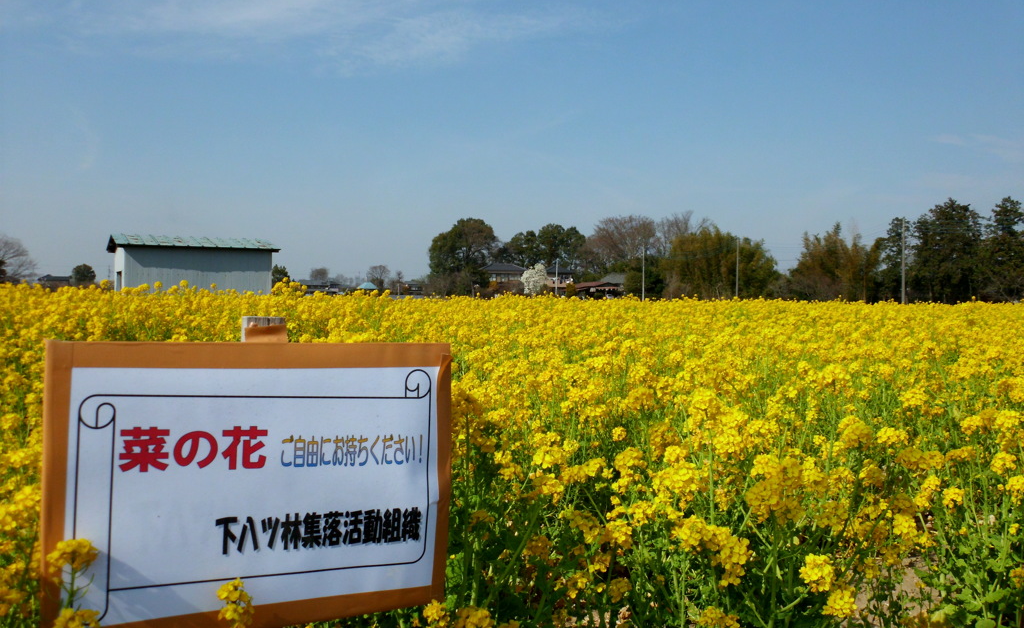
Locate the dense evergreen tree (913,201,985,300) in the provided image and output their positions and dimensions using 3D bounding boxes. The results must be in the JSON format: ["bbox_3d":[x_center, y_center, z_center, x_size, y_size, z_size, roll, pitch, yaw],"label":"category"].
[{"bbox_3d":[53.500,-7.360,98.200,8.600,13.470,8.400,1,2,0],"label":"dense evergreen tree"}]

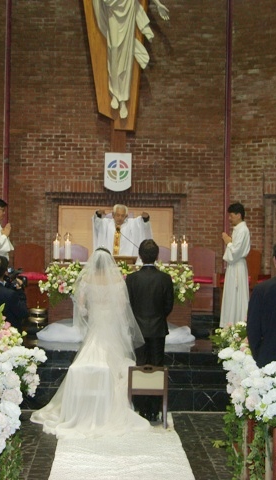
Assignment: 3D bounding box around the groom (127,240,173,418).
[{"bbox_3d":[0.120,0.851,8.850,0.500,1.730,0.310,1,0,-2],"label":"groom"}]

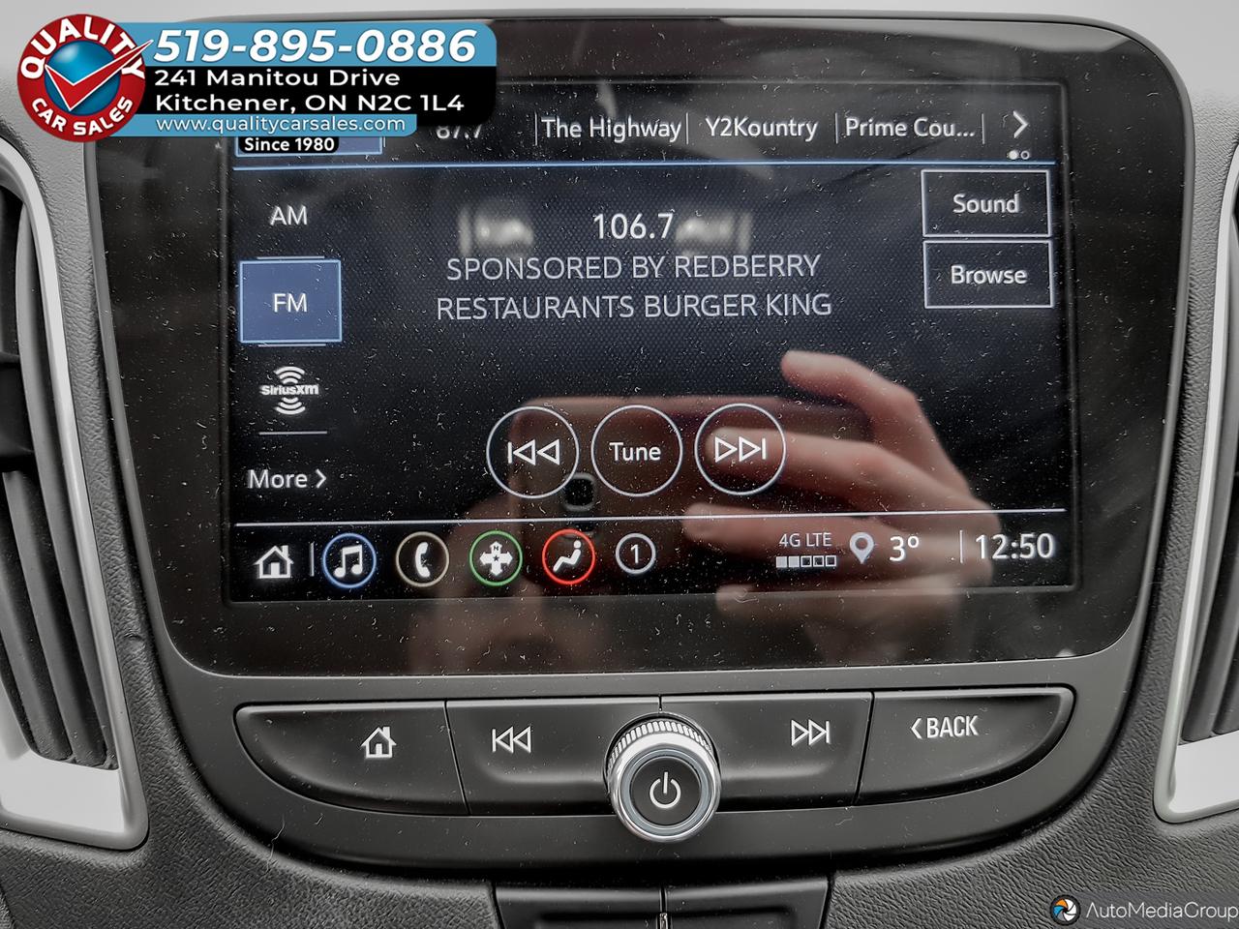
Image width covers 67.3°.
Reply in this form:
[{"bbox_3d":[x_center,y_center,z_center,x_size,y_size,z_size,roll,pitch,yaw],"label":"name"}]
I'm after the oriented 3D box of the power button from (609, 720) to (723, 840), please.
[{"bbox_3d":[0.009,0.064,0.188,0.023,0.023,0.012,-1,-1,-1],"label":"power button"}]

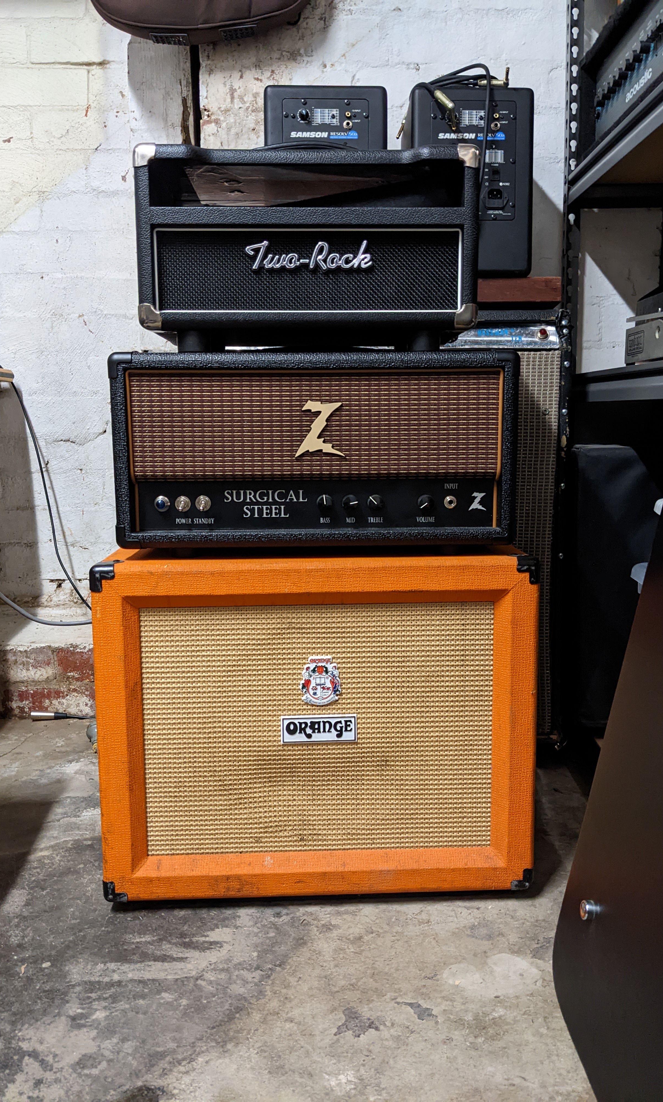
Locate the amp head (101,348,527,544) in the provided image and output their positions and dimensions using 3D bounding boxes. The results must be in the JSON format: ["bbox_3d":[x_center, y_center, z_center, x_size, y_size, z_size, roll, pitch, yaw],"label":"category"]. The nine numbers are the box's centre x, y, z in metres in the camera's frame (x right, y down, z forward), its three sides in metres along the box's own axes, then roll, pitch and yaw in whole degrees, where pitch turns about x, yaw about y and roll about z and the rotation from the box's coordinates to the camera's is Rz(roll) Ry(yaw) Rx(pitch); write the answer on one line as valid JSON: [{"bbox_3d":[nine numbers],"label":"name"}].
[{"bbox_3d":[-0.022,-0.129,1.160,0.489,0.250,0.235,-1,8,-1],"label":"amp head"}]

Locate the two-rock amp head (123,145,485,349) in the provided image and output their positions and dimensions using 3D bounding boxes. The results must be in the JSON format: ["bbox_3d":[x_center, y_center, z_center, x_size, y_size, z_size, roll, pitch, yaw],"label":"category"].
[{"bbox_3d":[-0.029,-0.378,1.154,0.411,0.244,0.230,-1,8,-1],"label":"two-rock amp head"}]

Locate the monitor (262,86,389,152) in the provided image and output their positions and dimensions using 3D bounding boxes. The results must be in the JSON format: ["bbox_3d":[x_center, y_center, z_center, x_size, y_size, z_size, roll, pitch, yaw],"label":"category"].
[{"bbox_3d":[-0.009,-0.590,1.445,0.189,0.283,0.213,0,8,-1],"label":"monitor"}]

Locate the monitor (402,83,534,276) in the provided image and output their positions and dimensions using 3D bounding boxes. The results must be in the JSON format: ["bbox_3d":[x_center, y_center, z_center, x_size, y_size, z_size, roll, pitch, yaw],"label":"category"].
[{"bbox_3d":[0.217,-0.589,1.450,0.189,0.283,0.213,-1,8,-1],"label":"monitor"}]

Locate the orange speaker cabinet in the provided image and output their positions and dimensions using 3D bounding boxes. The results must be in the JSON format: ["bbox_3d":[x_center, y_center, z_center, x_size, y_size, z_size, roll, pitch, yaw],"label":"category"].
[{"bbox_3d":[-0.021,0.221,1.224,0.550,0.460,0.290,-1,8,-2],"label":"orange speaker cabinet"}]

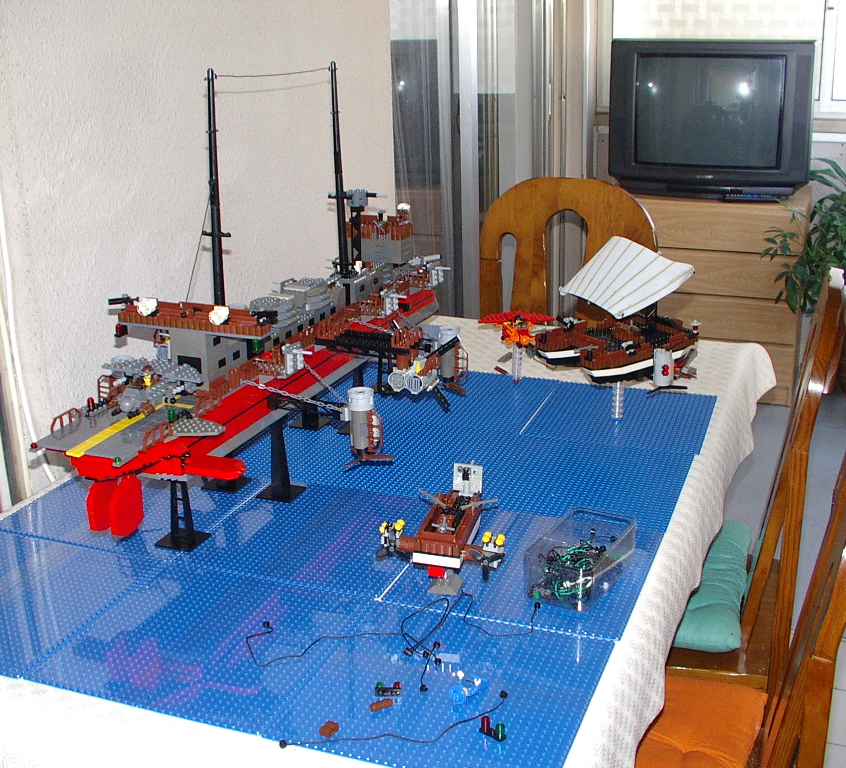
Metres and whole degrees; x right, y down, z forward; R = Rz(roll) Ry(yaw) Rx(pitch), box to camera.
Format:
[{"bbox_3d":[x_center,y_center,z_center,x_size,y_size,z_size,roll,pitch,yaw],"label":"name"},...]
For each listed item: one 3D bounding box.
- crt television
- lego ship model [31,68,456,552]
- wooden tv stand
[{"bbox_3d":[1.091,-1.004,4.182,0.720,0.560,0.500,6,19,20],"label":"crt television"},{"bbox_3d":[-0.175,-0.160,1.513,0.350,0.530,0.970,6,19,20],"label":"lego ship model"},{"bbox_3d":[1.057,-0.373,4.278,0.745,0.720,0.500,6,19,20],"label":"wooden tv stand"}]

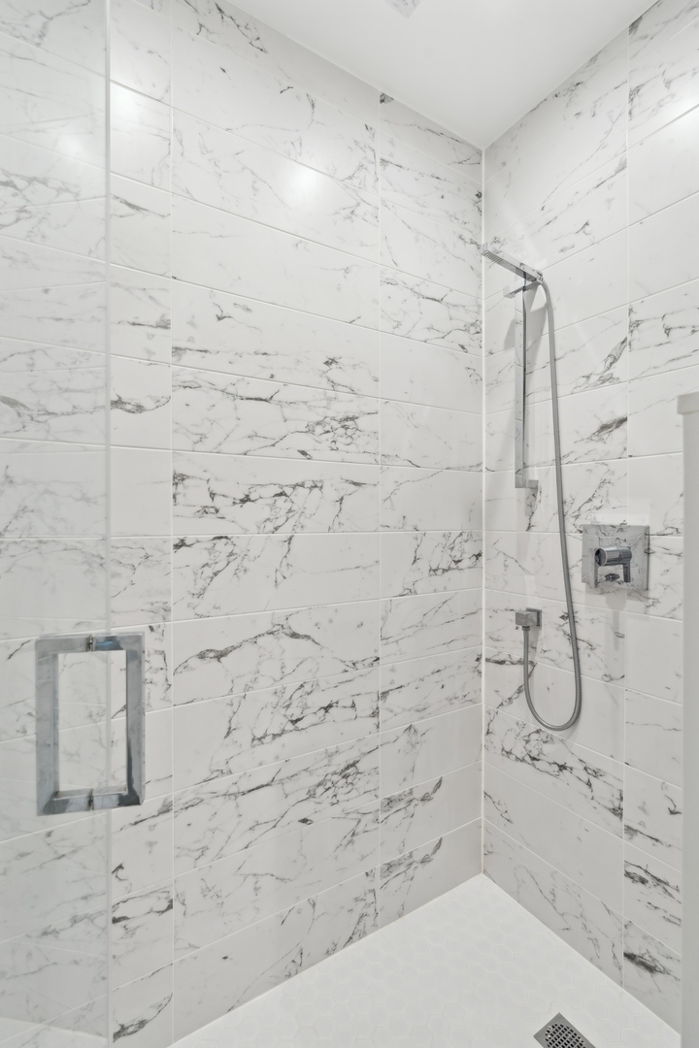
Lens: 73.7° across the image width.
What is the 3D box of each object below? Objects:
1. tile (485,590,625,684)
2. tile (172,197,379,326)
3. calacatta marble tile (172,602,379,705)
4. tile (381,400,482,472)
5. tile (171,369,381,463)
[{"bbox_3d":[0.608,0.334,1.450,0.012,0.202,0.491,0,0,-31],"label":"tile"},{"bbox_3d":[-0.165,-0.687,1.266,0.601,0.203,0.010,0,0,-32],"label":"tile"},{"bbox_3d":[-0.166,0.333,1.264,0.599,0.202,0.010,0,0,-32],"label":"calacatta marble tile"},{"bbox_3d":[0.282,-0.278,1.534,0.447,0.202,0.010,0,0,-32],"label":"tile"},{"bbox_3d":[-0.165,-0.278,1.269,0.601,0.203,0.010,0,0,-32],"label":"tile"}]

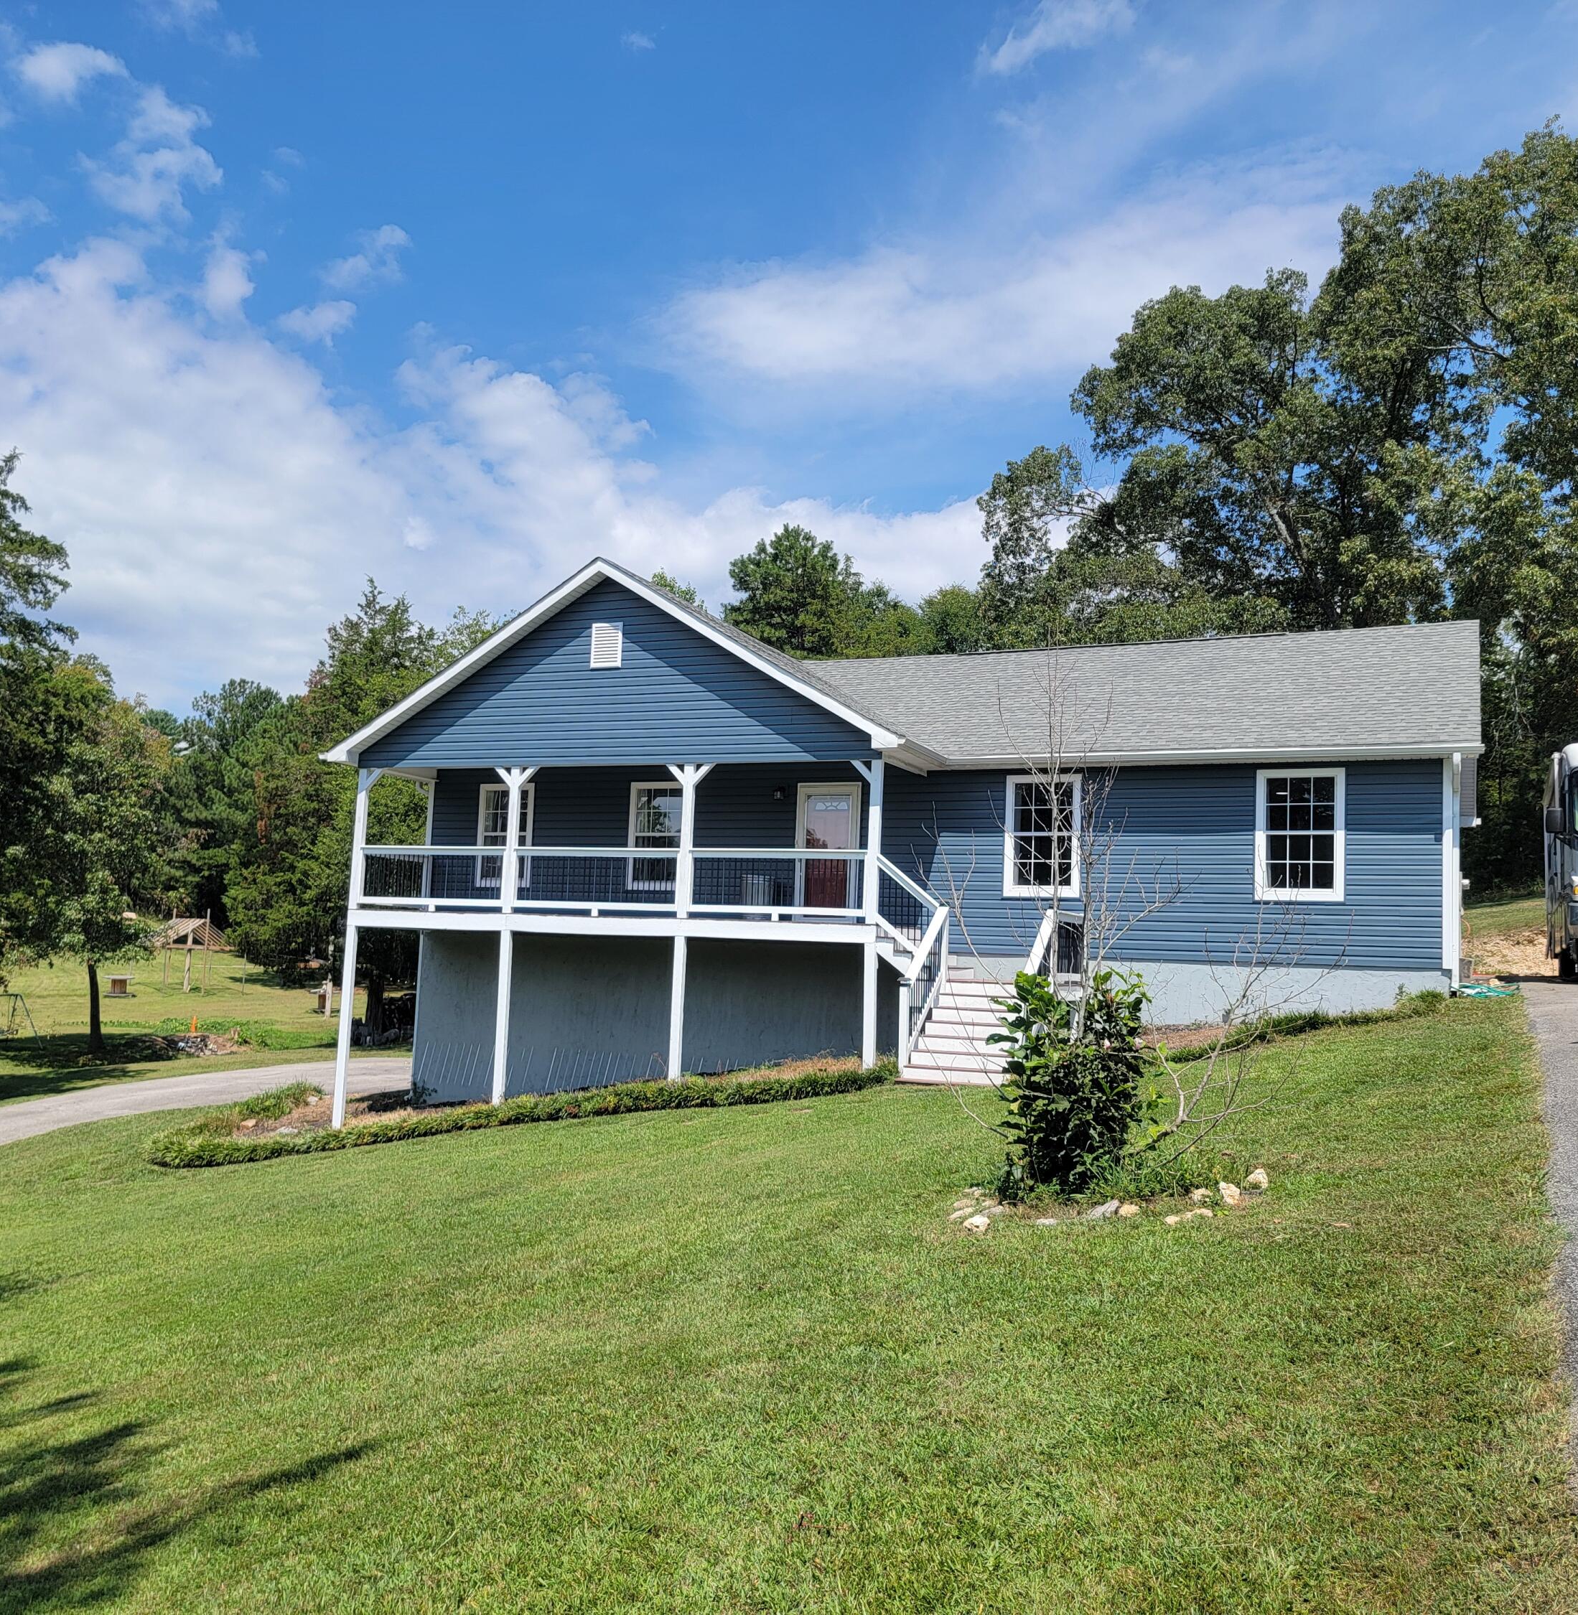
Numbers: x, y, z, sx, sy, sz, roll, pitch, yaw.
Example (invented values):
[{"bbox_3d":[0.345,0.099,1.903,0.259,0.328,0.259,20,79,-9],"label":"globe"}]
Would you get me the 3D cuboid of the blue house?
[{"bbox_3d":[2.213,1.111,24.521,16.670,8.530,10.850,0,-7,24],"label":"blue house"}]

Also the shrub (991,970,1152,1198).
[{"bbox_3d":[1.689,1.654,8.950,0.950,1.360,0.930,2,-6,0],"label":"shrub"}]

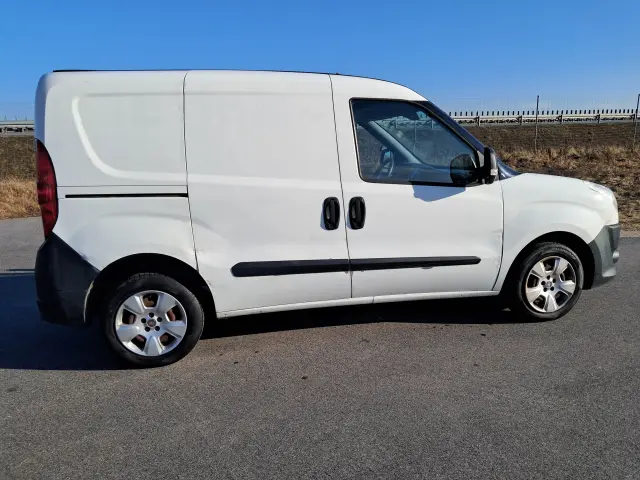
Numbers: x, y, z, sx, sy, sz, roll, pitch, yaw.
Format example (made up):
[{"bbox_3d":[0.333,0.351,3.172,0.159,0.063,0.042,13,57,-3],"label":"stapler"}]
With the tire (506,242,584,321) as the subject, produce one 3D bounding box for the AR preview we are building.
[{"bbox_3d":[1.685,0.302,3.753,0.608,0.600,0.194,-4,11,-12],"label":"tire"}]

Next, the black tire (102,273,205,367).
[{"bbox_3d":[-1.059,0.494,3.177,0.608,0.600,0.194,-4,11,-12],"label":"black tire"}]

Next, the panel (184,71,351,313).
[{"bbox_3d":[-0.320,-0.304,3.158,1.005,1.469,0.245,-4,11,-12],"label":"panel"}]

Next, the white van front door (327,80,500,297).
[{"bbox_3d":[0.674,-0.344,3.375,1.132,1.479,0.250,-4,11,-12],"label":"white van front door"}]

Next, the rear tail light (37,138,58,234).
[{"bbox_3d":[-1.579,-0.288,2.901,0.163,0.576,0.173,-4,11,-12],"label":"rear tail light"}]

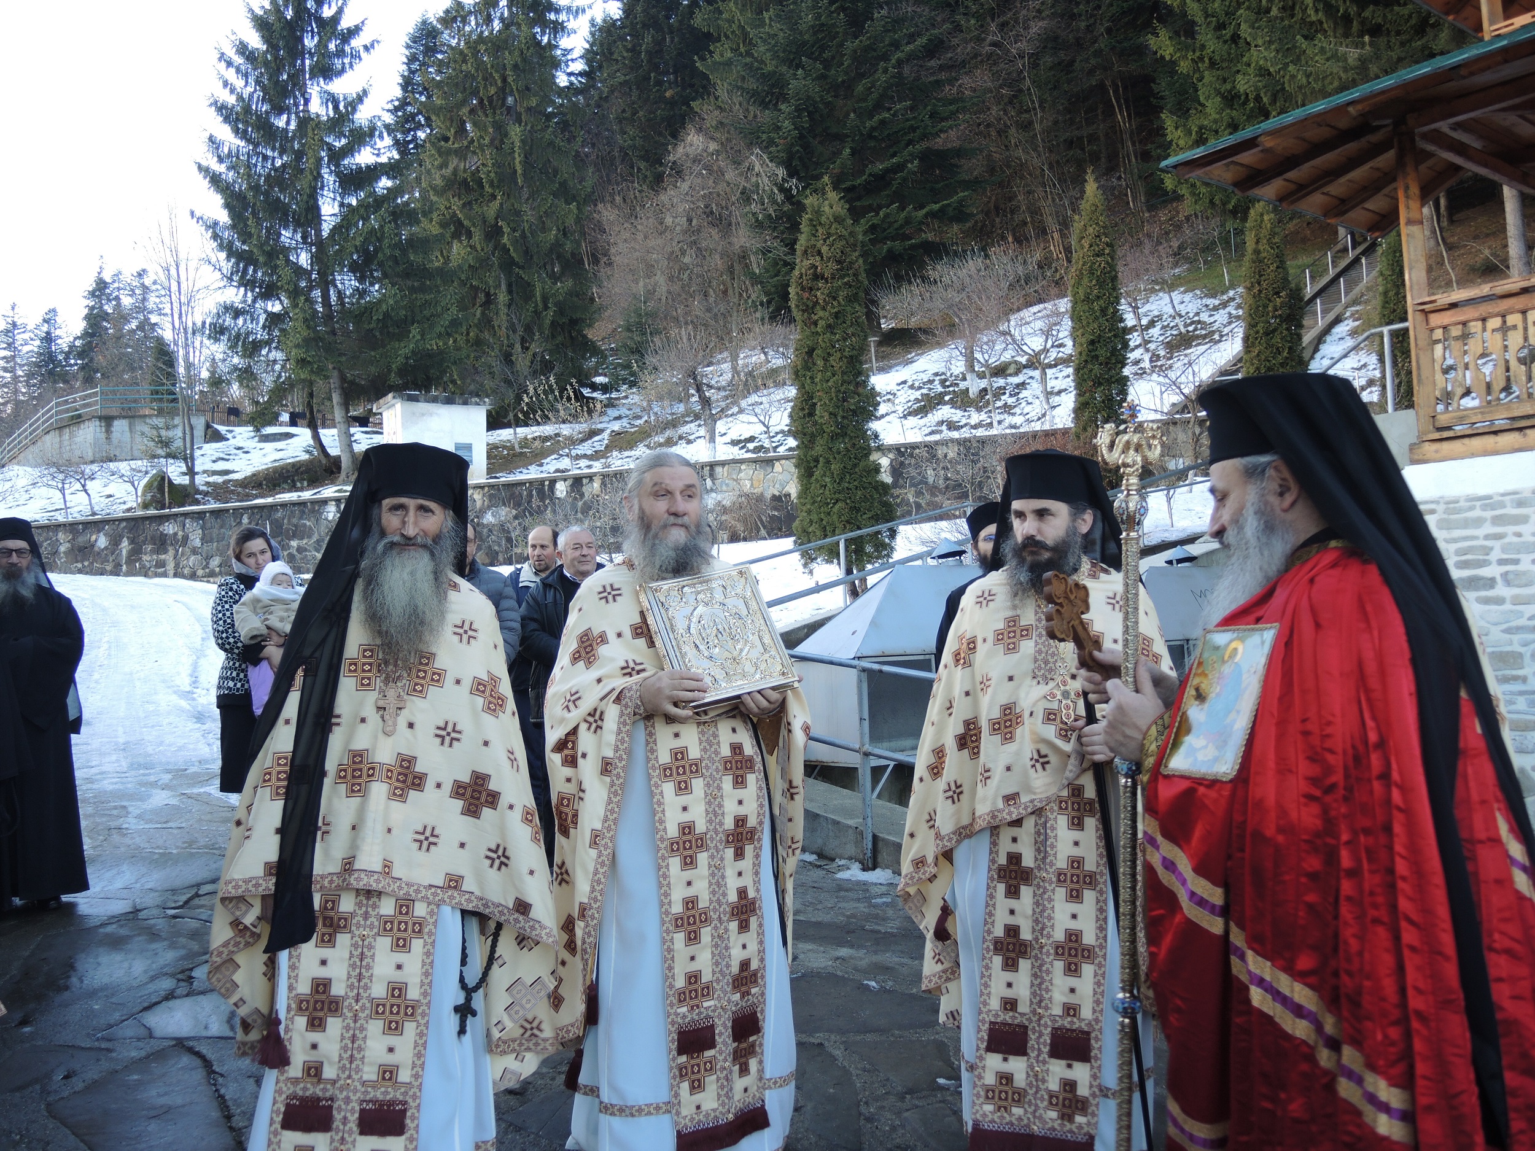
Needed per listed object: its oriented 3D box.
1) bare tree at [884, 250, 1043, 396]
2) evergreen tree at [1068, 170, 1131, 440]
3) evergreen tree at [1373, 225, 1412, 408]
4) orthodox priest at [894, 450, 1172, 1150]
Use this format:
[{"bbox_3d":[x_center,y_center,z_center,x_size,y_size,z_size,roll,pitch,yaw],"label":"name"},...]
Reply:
[{"bbox_3d":[4.421,-5.665,28.000,3.800,3.400,3.700,-2,-4,0],"label":"bare tree"},{"bbox_3d":[5.341,-3.969,20.000,1.000,5.000,1.000,-2,-4,0],"label":"evergreen tree"},{"bbox_3d":[12.737,-5.058,25.000,0.950,4.600,0.950,-2,-4,0],"label":"evergreen tree"},{"bbox_3d":[0.670,0.570,3.080,0.680,1.800,0.520,-4,-4,22],"label":"orthodox priest"}]

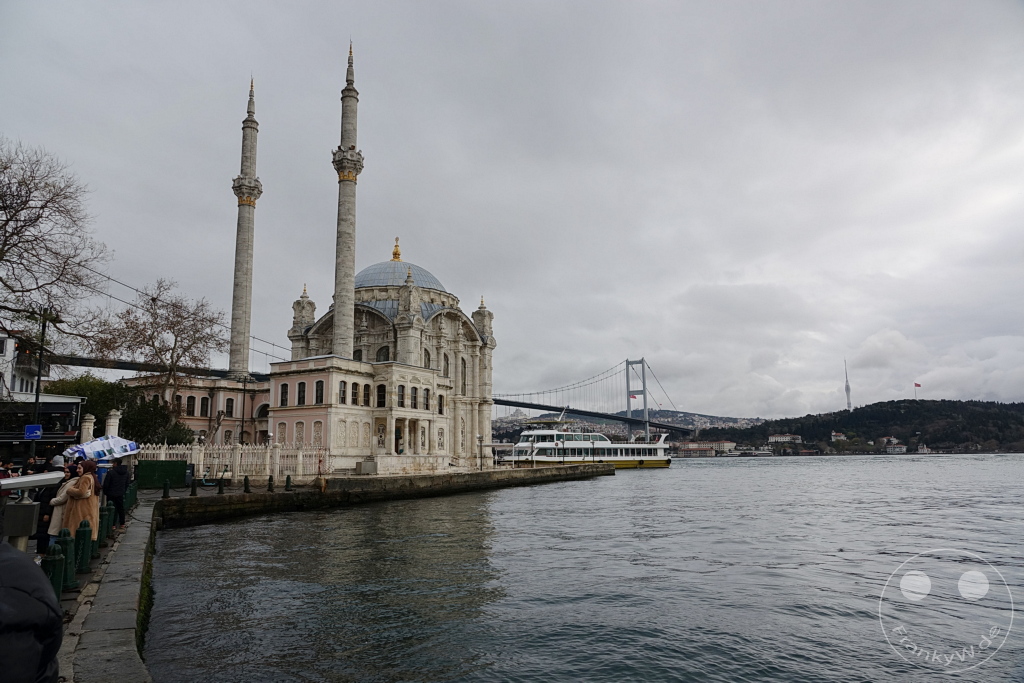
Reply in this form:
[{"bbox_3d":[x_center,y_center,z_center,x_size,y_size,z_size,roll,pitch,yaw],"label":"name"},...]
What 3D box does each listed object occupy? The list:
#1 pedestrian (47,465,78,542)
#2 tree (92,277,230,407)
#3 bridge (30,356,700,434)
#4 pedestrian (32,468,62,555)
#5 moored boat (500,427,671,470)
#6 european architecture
[{"bbox_3d":[-7.609,2.917,11.593,0.420,1.620,0.520,6,-12,-36],"label":"pedestrian"},{"bbox_3d":[-24.963,2.712,48.093,9.600,15.000,9.000,-1,-10,0],"label":"tree"},{"bbox_3d":[-69.435,39.445,698.533,36.000,165.000,1560.000,-7,-11,31],"label":"bridge"},{"bbox_3d":[-8.208,2.953,12.045,0.420,1.720,0.520,5,-11,-31],"label":"pedestrian"},{"bbox_3d":[15.154,23.086,149.140,39.000,9.700,9.000,3,-11,-24],"label":"moored boat"},{"bbox_3d":[-16.973,-6.838,72.401,28.000,40.500,33.500,-6,-11,27],"label":"european architecture"}]

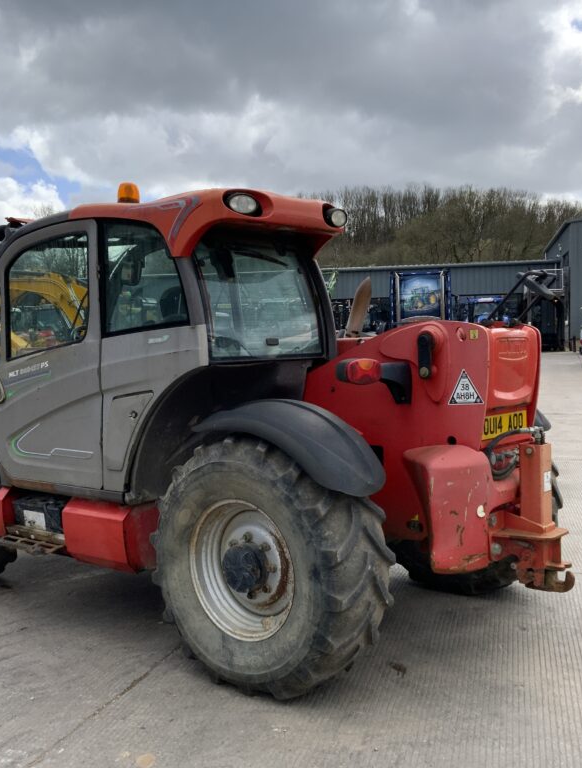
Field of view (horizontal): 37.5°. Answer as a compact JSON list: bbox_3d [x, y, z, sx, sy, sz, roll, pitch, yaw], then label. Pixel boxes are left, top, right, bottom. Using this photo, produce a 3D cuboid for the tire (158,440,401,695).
[{"bbox_3d":[-0.121,0.863,4.162,1.230,1.230,0.440,1,4,39],"label":"tire"}]

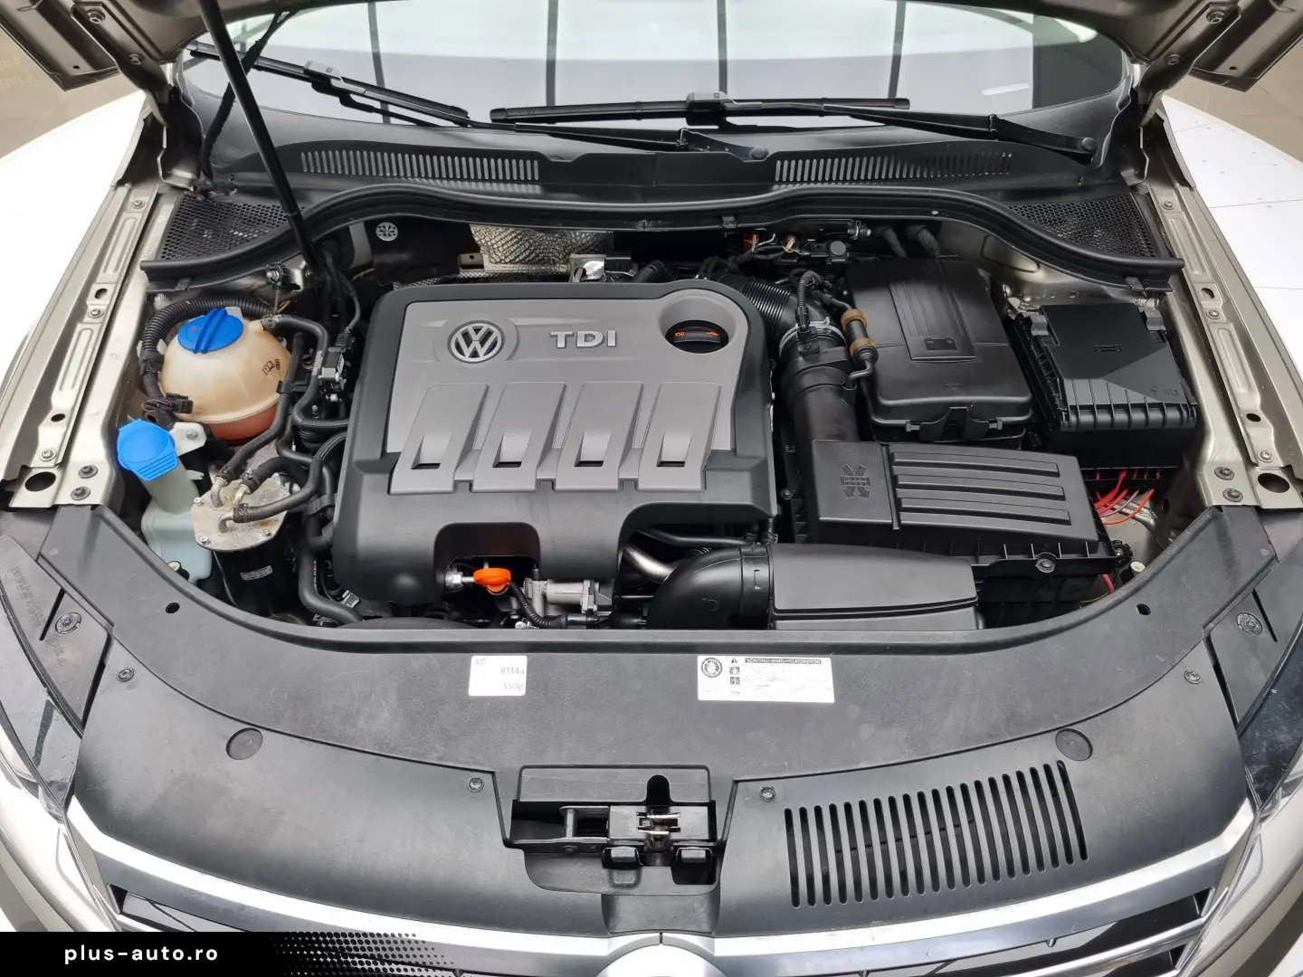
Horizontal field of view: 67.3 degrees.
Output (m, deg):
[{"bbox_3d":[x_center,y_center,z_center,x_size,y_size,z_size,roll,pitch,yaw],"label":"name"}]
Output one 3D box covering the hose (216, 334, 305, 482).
[{"bbox_3d":[-0.472,-0.100,1.190,0.065,0.050,0.175,3,58,2],"label":"hose"}]

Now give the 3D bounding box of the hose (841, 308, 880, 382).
[{"bbox_3d":[0.251,-0.173,1.180,0.040,0.042,0.085,-5,68,-2],"label":"hose"}]

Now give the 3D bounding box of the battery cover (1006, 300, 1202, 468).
[{"bbox_3d":[0.562,-0.131,1.240,0.178,0.115,0.200,3,53,2],"label":"battery cover"}]

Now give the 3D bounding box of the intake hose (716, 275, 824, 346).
[{"bbox_3d":[0.149,-0.233,1.260,0.125,0.070,0.070,34,60,23],"label":"intake hose"}]

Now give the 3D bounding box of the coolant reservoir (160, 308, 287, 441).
[{"bbox_3d":[-0.521,-0.140,1.195,0.146,0.150,0.146,0,53,0],"label":"coolant reservoir"}]

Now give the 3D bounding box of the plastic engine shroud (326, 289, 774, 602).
[{"bbox_3d":[-0.097,-0.062,1.140,0.465,0.145,0.365,0,53,0],"label":"plastic engine shroud"}]

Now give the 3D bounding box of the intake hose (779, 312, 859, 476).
[{"bbox_3d":[0.195,-0.115,1.170,0.075,0.085,0.200,-2,56,-1],"label":"intake hose"}]

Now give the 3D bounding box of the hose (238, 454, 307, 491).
[{"bbox_3d":[-0.437,-0.019,1.130,0.075,0.030,0.035,-11,49,-10],"label":"hose"}]

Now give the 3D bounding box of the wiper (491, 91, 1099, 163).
[{"bbox_3d":[0.199,-0.517,1.400,0.850,0.060,0.085,0,63,0],"label":"wiper"}]

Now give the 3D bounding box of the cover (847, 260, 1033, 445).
[{"bbox_3d":[0.358,-0.179,1.255,0.192,0.100,0.275,0,52,0],"label":"cover"}]

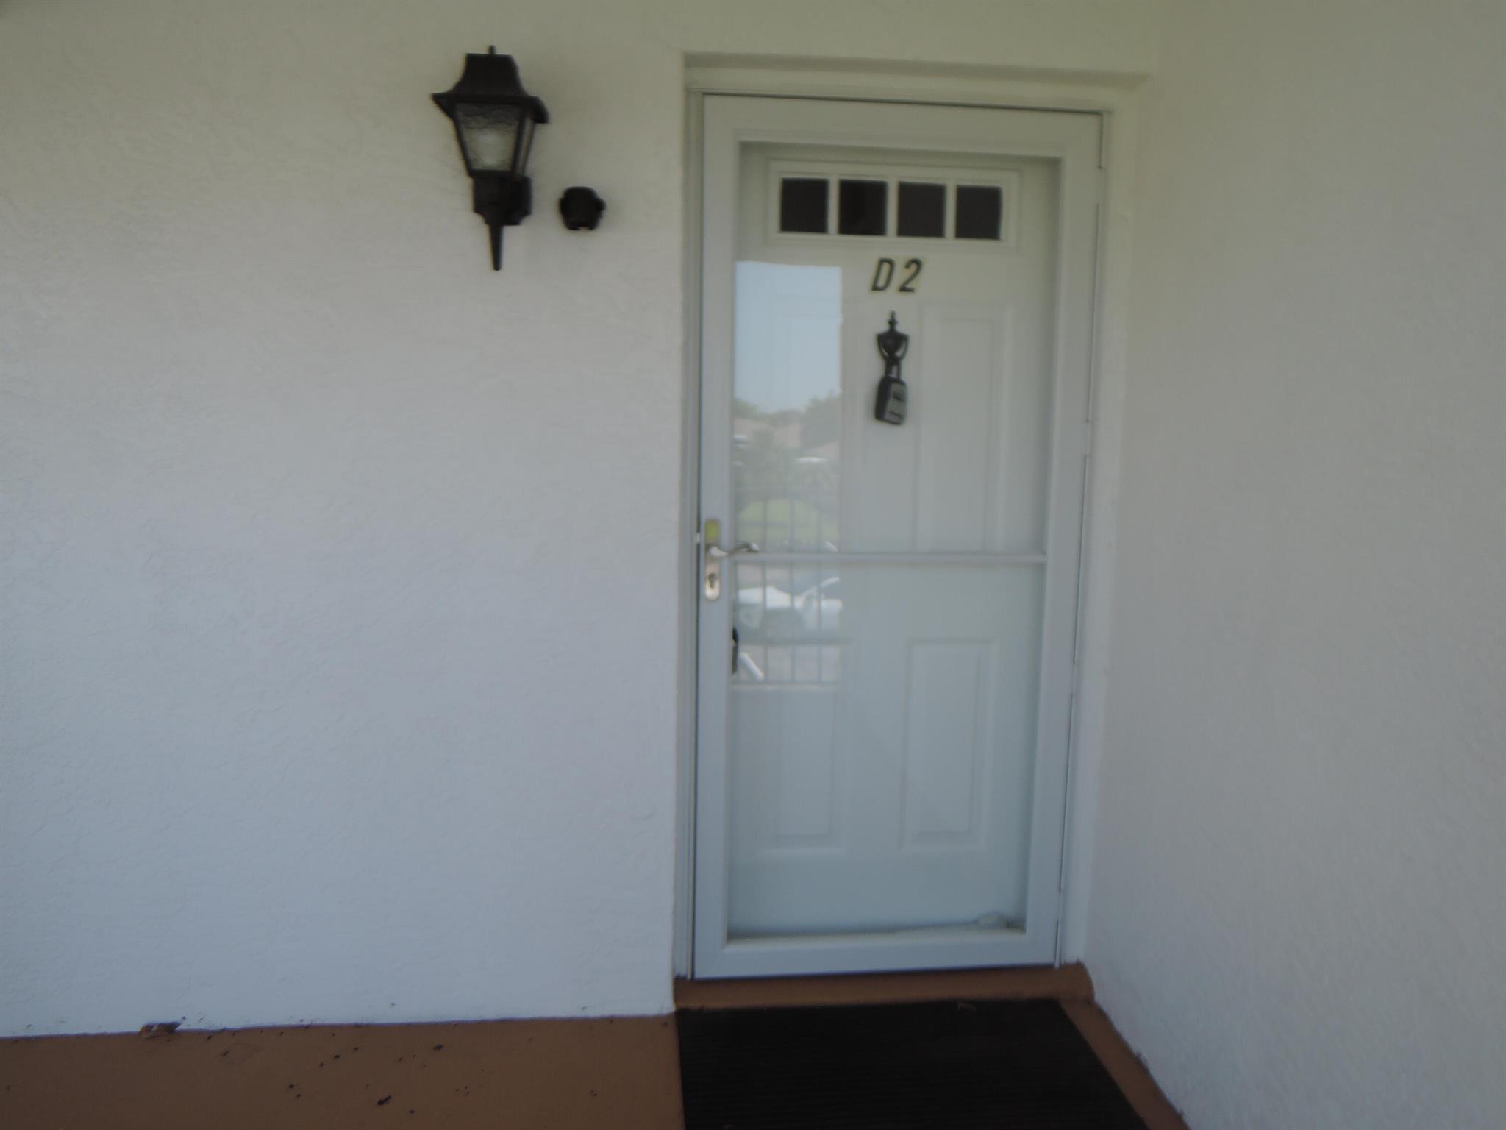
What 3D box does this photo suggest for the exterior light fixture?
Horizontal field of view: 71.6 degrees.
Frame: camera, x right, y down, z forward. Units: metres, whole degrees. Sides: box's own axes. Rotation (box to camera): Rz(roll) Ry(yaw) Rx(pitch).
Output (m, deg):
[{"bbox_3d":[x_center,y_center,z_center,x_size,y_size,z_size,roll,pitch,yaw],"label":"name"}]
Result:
[{"bbox_3d":[-0.502,-0.789,2.036,0.194,0.418,0.198,0,7,-6],"label":"exterior light fixture"}]

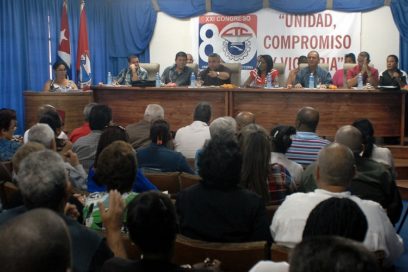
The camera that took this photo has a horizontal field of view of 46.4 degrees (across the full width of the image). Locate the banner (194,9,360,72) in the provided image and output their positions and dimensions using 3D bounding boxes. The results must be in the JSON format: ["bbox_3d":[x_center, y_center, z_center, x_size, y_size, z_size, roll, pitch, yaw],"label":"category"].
[{"bbox_3d":[1.254,-1.564,7.960,2.800,1.200,0.030,1,8,8],"label":"banner"}]

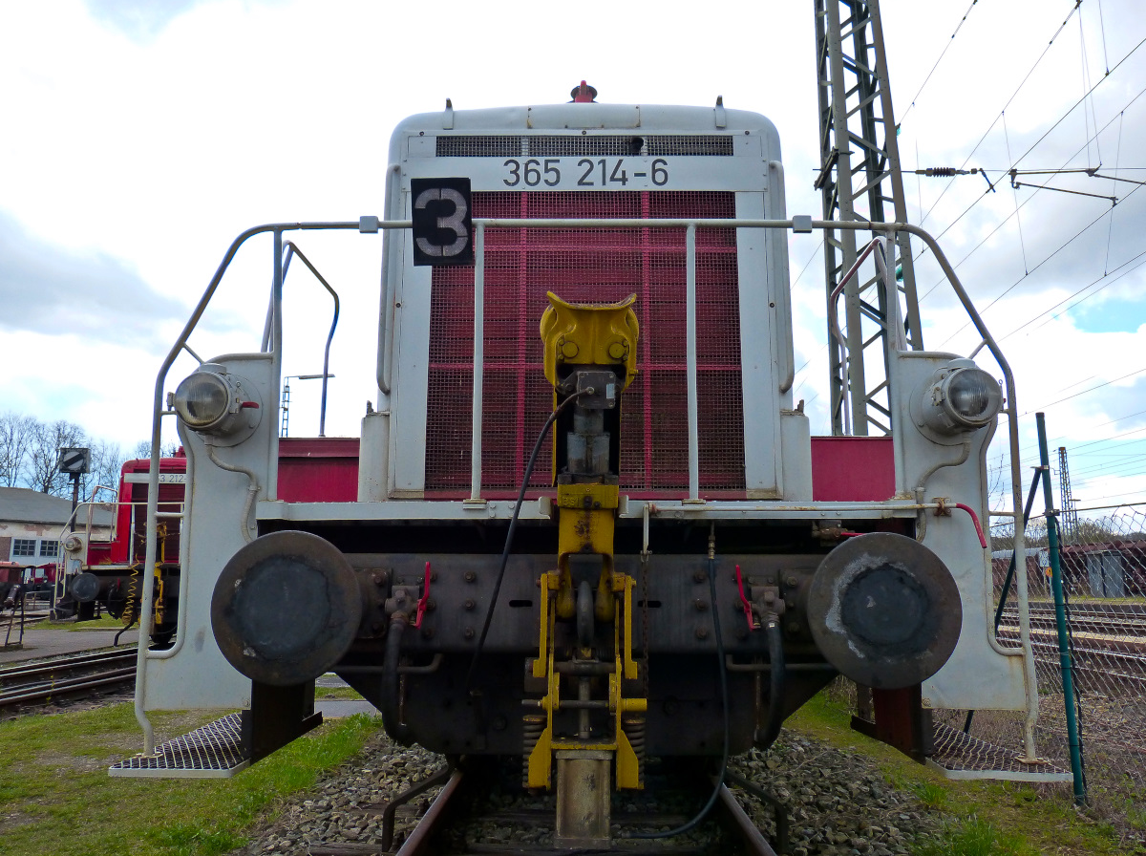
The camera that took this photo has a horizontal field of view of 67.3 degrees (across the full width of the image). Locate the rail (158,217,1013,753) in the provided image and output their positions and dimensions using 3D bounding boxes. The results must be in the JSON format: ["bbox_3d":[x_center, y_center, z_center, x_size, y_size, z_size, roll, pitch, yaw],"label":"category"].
[{"bbox_3d":[0.040,0.161,3.096,3.075,1.945,0.120,0,-10,1],"label":"rail"}]

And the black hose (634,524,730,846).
[{"bbox_3d":[0.345,0.834,2.876,0.320,0.985,0.180,0,-10,1],"label":"black hose"}]

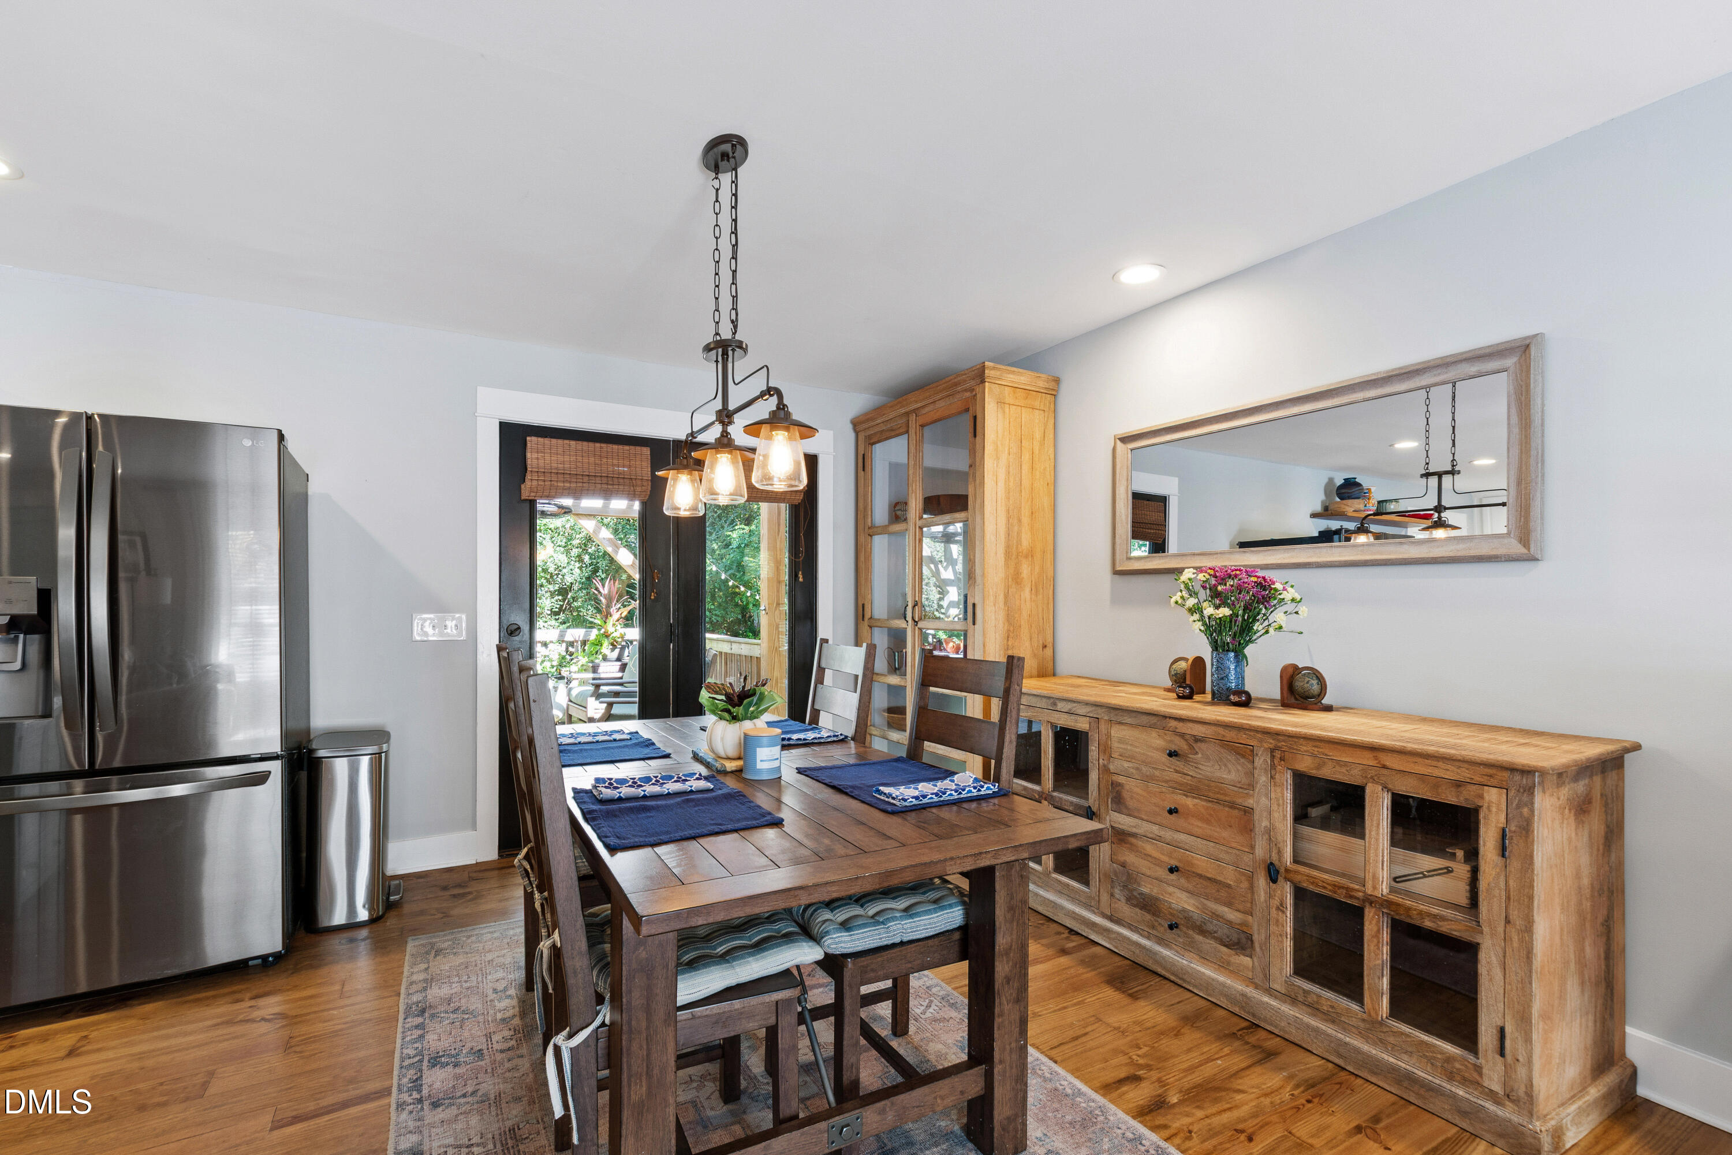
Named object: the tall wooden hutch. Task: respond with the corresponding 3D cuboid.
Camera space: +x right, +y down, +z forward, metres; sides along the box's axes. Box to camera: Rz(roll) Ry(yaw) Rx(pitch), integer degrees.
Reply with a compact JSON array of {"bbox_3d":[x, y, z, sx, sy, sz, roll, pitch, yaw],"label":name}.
[{"bbox_3d":[0.445,0.178,3.945,0.500,2.310,1.180,1,-1,-29],"label":"tall wooden hutch"}]

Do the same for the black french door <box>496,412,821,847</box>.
[{"bbox_3d":[-1.030,0.300,3.843,1.660,2.050,0.060,1,-1,-29],"label":"black french door"}]

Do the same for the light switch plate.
[{"bbox_3d":[-1.943,0.224,3.293,0.210,0.123,0.010,1,-1,-29],"label":"light switch plate"}]

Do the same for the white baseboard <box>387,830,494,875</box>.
[{"bbox_3d":[-1.936,1.244,3.269,0.430,0.147,0.020,1,-1,-29],"label":"white baseboard"}]

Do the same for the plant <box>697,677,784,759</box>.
[{"bbox_3d":[-0.383,0.410,2.185,0.250,0.235,0.240,0,-1,0],"label":"plant"}]

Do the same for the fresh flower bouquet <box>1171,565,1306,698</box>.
[{"bbox_3d":[1.304,0.195,2.586,0.370,0.465,0.440,1,-1,-29],"label":"fresh flower bouquet"}]

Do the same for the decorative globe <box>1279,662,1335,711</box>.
[{"bbox_3d":[1.455,0.351,2.375,0.140,0.150,0.100,-1,-2,45],"label":"decorative globe"}]

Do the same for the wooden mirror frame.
[{"bbox_3d":[1.472,-0.339,2.617,0.040,0.630,1.480,1,-1,-29],"label":"wooden mirror frame"}]

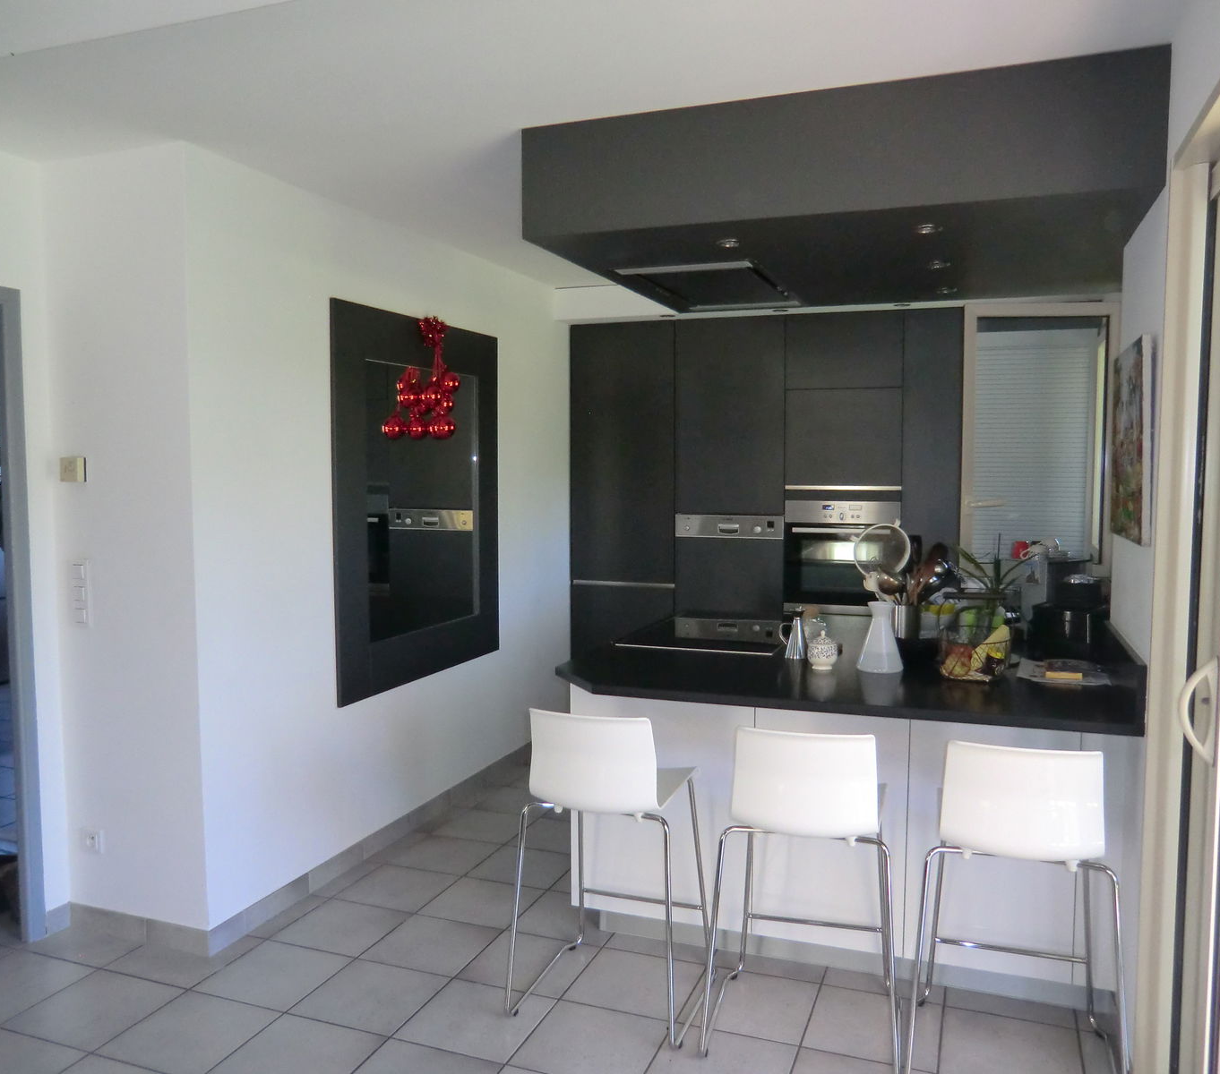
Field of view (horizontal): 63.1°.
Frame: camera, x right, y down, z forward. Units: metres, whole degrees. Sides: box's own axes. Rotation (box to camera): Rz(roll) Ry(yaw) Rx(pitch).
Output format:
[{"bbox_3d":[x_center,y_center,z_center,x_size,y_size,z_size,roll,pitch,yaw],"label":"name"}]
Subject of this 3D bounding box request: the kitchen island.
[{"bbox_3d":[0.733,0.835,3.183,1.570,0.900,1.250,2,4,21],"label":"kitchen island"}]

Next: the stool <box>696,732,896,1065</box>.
[{"bbox_3d":[0.513,0.885,2.625,0.468,0.846,0.495,1,4,20],"label":"stool"}]

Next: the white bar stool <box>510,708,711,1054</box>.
[{"bbox_3d":[0.024,0.874,2.804,0.472,0.846,0.489,1,4,20],"label":"white bar stool"}]

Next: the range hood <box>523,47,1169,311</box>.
[{"bbox_3d":[0.804,-1.068,3.321,1.692,0.324,1.439,1,4,20],"label":"range hood"}]

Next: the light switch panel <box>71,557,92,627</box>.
[{"bbox_3d":[-1.687,0.177,3.158,0.080,0.218,0.012,2,4,21],"label":"light switch panel"}]

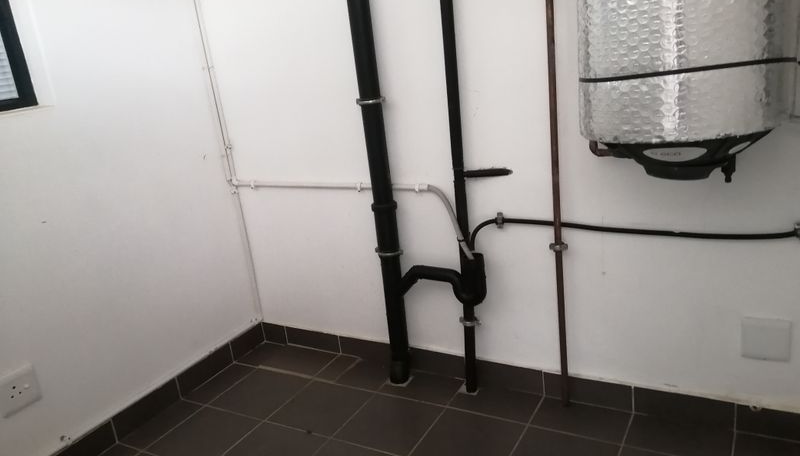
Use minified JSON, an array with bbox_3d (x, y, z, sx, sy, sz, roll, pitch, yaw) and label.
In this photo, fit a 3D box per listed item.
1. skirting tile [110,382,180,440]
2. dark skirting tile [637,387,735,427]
[{"bbox_3d":[-0.999,0.715,2.388,0.010,0.098,0.308,3,19,30],"label":"skirting tile"},{"bbox_3d":[0.914,0.582,1.948,0.300,0.096,0.012,3,19,31],"label":"dark skirting tile"}]

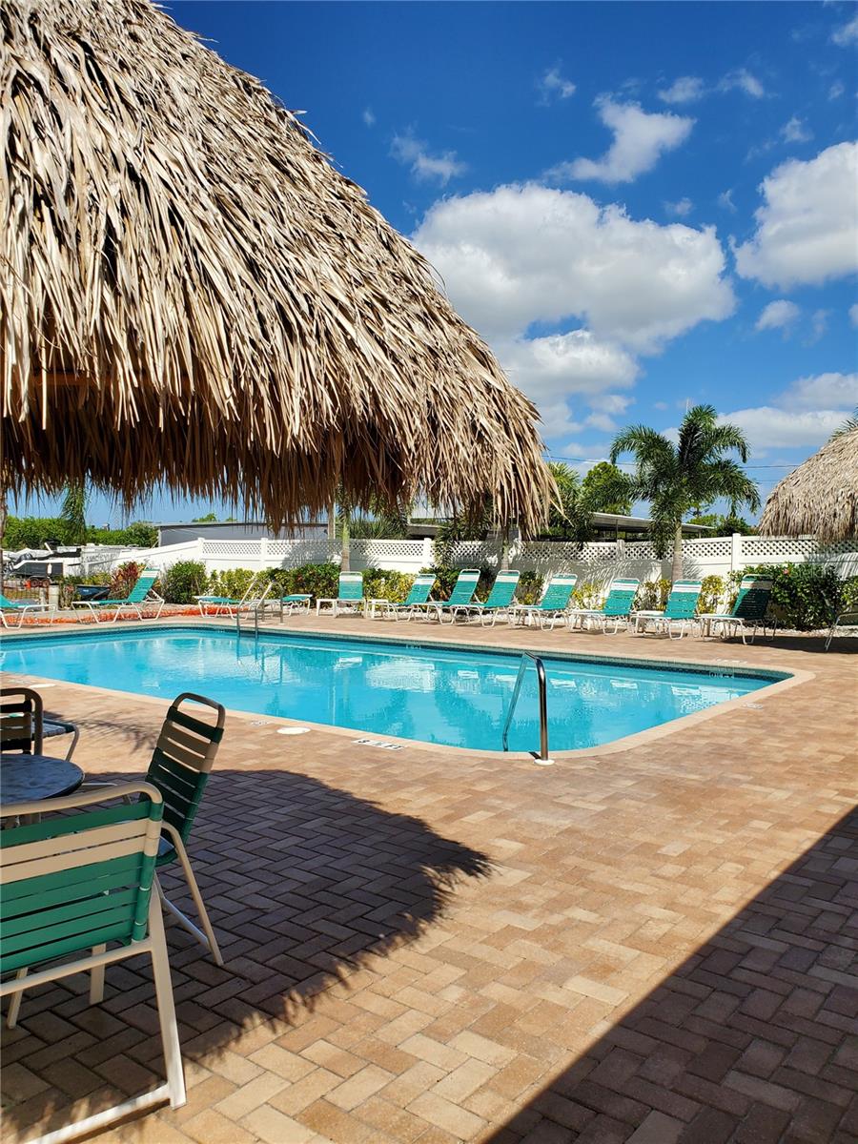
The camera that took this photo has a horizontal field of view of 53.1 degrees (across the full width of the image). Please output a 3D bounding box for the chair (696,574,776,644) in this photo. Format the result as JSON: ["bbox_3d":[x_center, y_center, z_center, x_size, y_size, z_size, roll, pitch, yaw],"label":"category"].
[{"bbox_3d":[5.571,0.639,15.271,0.660,1.147,1.680,2,2,41],"label":"chair"}]

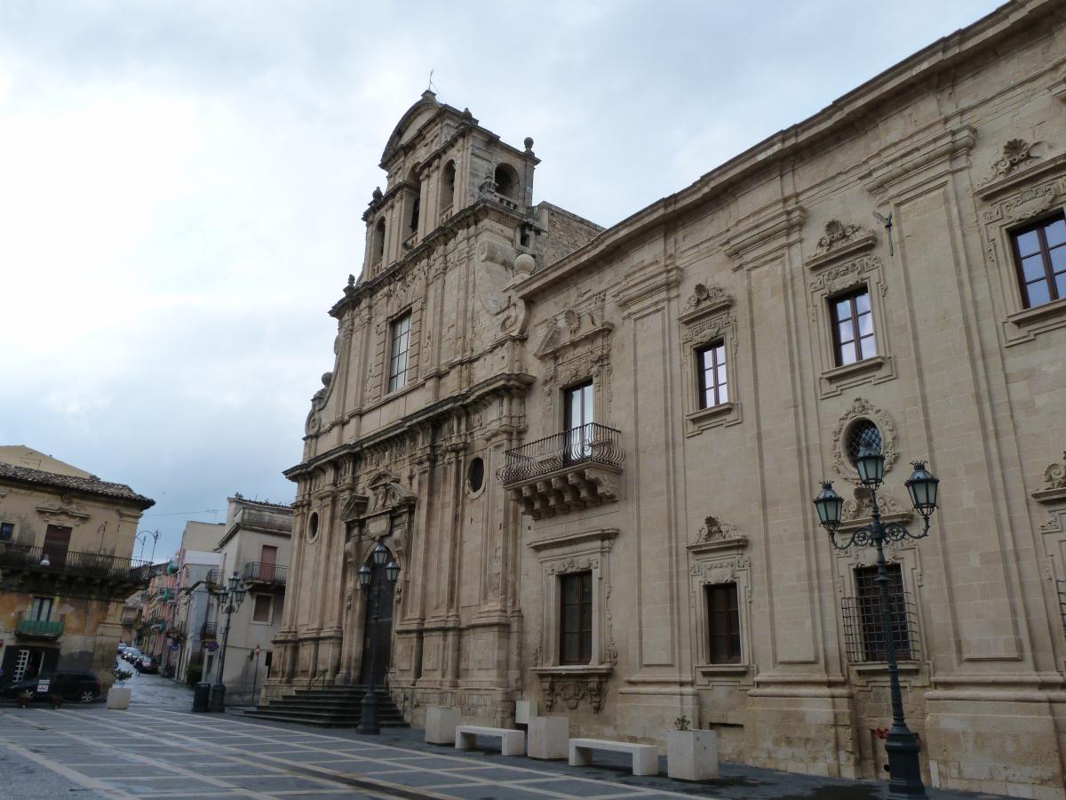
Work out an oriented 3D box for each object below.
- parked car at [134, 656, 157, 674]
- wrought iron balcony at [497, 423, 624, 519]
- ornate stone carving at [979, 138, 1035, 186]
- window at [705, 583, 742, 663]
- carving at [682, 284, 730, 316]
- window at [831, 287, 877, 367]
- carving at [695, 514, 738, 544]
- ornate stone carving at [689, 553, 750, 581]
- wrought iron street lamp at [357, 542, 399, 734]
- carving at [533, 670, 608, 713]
[{"bbox_3d":[-33.744,23.009,69.638,1.720,1.520,3.900,11,-21,-26],"label":"parked car"},{"bbox_3d":[0.666,2.113,22.416,1.300,1.910,3.820,16,-24,-37],"label":"wrought iron balcony"},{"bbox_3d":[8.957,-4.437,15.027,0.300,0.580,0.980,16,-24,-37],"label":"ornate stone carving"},{"bbox_3d":[4.430,5.134,18.409,0.200,1.780,0.971,16,-24,-36],"label":"window"},{"bbox_3d":[4.345,-2.571,20.247,0.300,0.630,1.240,16,-24,-37],"label":"carving"},{"bbox_3d":[6.631,-1.507,16.602,0.150,1.577,0.911,16,-24,-36],"label":"window"},{"bbox_3d":[4.207,2.955,18.333,0.300,0.570,1.070,16,-24,-37],"label":"carving"},{"bbox_3d":[4.220,3.830,18.153,0.200,0.500,1.570,16,-24,-37],"label":"ornate stone carving"},{"bbox_3d":[-4.436,6.700,22.887,0.600,5.200,1.950,16,-24,-36],"label":"wrought iron street lamp"},{"bbox_3d":[1.026,7.522,20.634,0.430,1.020,2.350,16,-24,-37],"label":"carving"}]

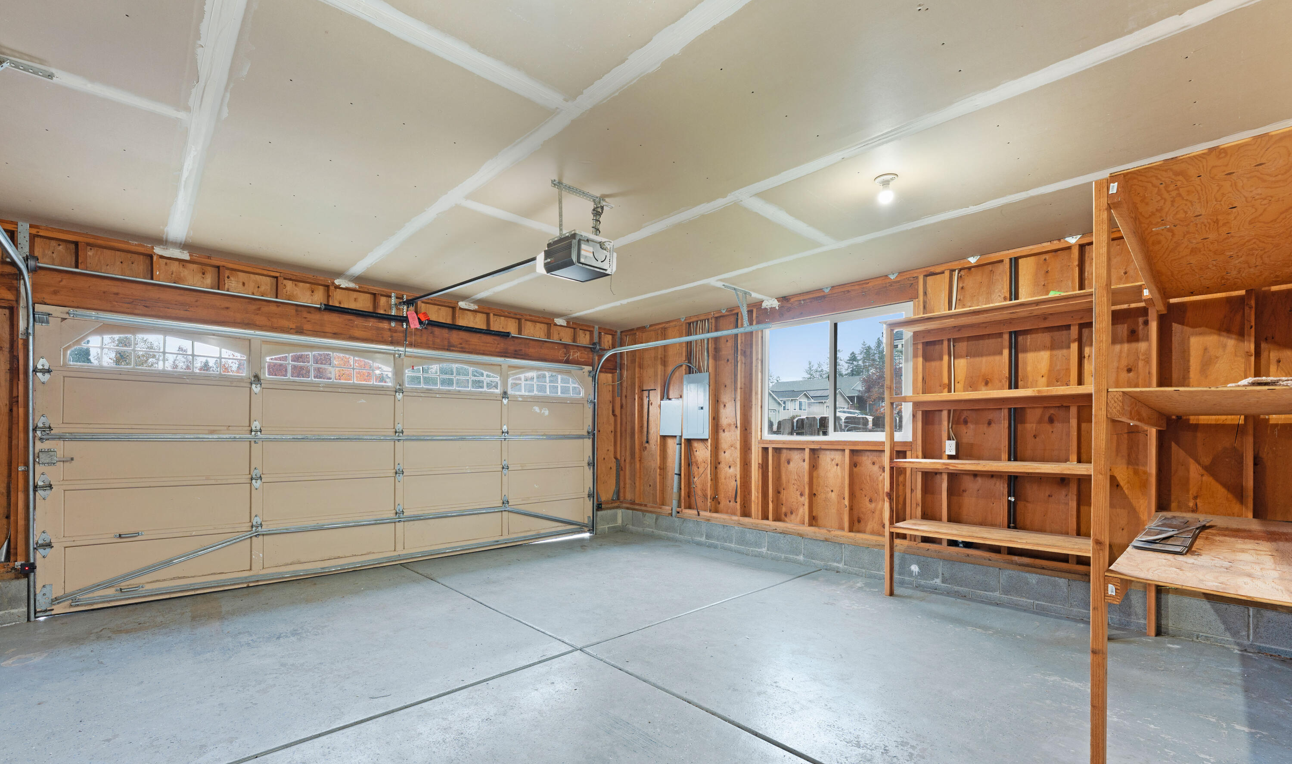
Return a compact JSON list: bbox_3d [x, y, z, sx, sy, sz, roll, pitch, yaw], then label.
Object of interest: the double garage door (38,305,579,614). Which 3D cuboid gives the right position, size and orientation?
[{"bbox_3d":[-2.539,0.739,5.175,4.891,2.186,0.080,5,-7,-43],"label":"double garage door"}]

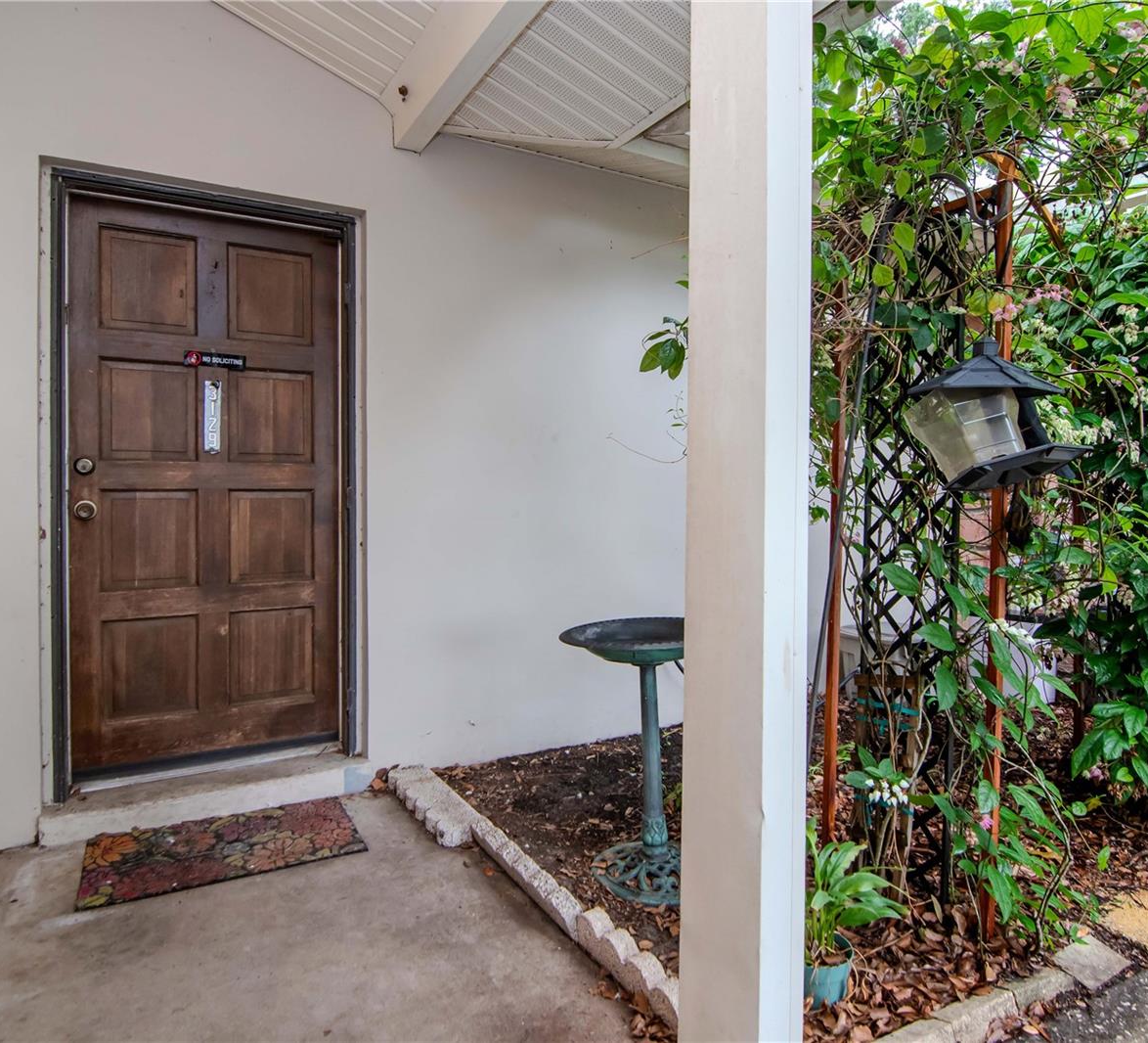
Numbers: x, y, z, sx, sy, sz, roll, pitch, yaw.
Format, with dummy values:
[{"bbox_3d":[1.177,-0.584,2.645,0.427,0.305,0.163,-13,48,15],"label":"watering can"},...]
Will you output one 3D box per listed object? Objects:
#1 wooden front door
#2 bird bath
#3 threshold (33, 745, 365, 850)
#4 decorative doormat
[{"bbox_3d":[-1.369,-0.125,2.652,0.910,2.030,0.045,0,1,-27],"label":"wooden front door"},{"bbox_3d":[0.222,0.682,2.080,0.520,0.710,0.520,0,1,0],"label":"bird bath"},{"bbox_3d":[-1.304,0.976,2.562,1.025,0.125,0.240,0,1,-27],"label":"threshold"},{"bbox_3d":[-1.105,1.035,2.220,0.772,0.012,0.468,0,1,-27],"label":"decorative doormat"}]

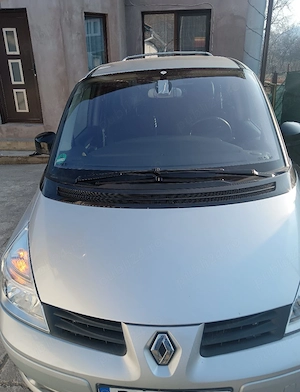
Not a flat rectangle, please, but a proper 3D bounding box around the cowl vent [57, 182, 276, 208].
[{"bbox_3d":[0.078,-0.020,1.773,1.270,0.090,0.240,-1,22,3],"label":"cowl vent"}]

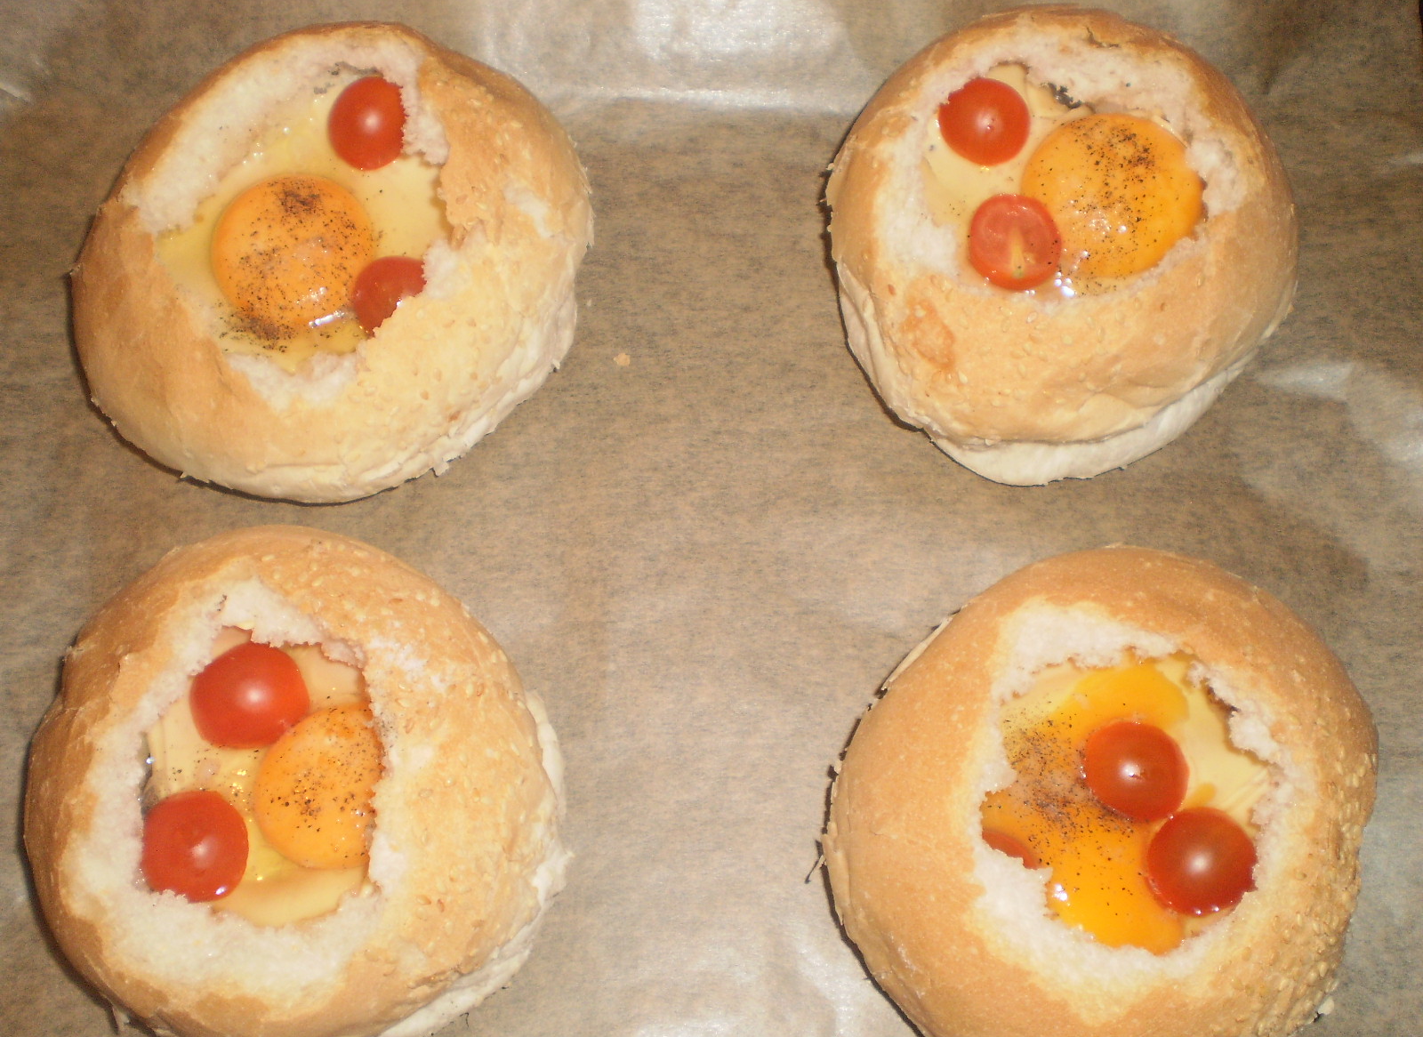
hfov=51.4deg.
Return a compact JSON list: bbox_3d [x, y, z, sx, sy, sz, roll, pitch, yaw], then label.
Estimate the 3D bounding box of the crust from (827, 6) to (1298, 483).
[{"bbox_3d":[0.084,-0.069,0.355,0.112,0.060,0.118,0,70,0],"label":"crust"}]

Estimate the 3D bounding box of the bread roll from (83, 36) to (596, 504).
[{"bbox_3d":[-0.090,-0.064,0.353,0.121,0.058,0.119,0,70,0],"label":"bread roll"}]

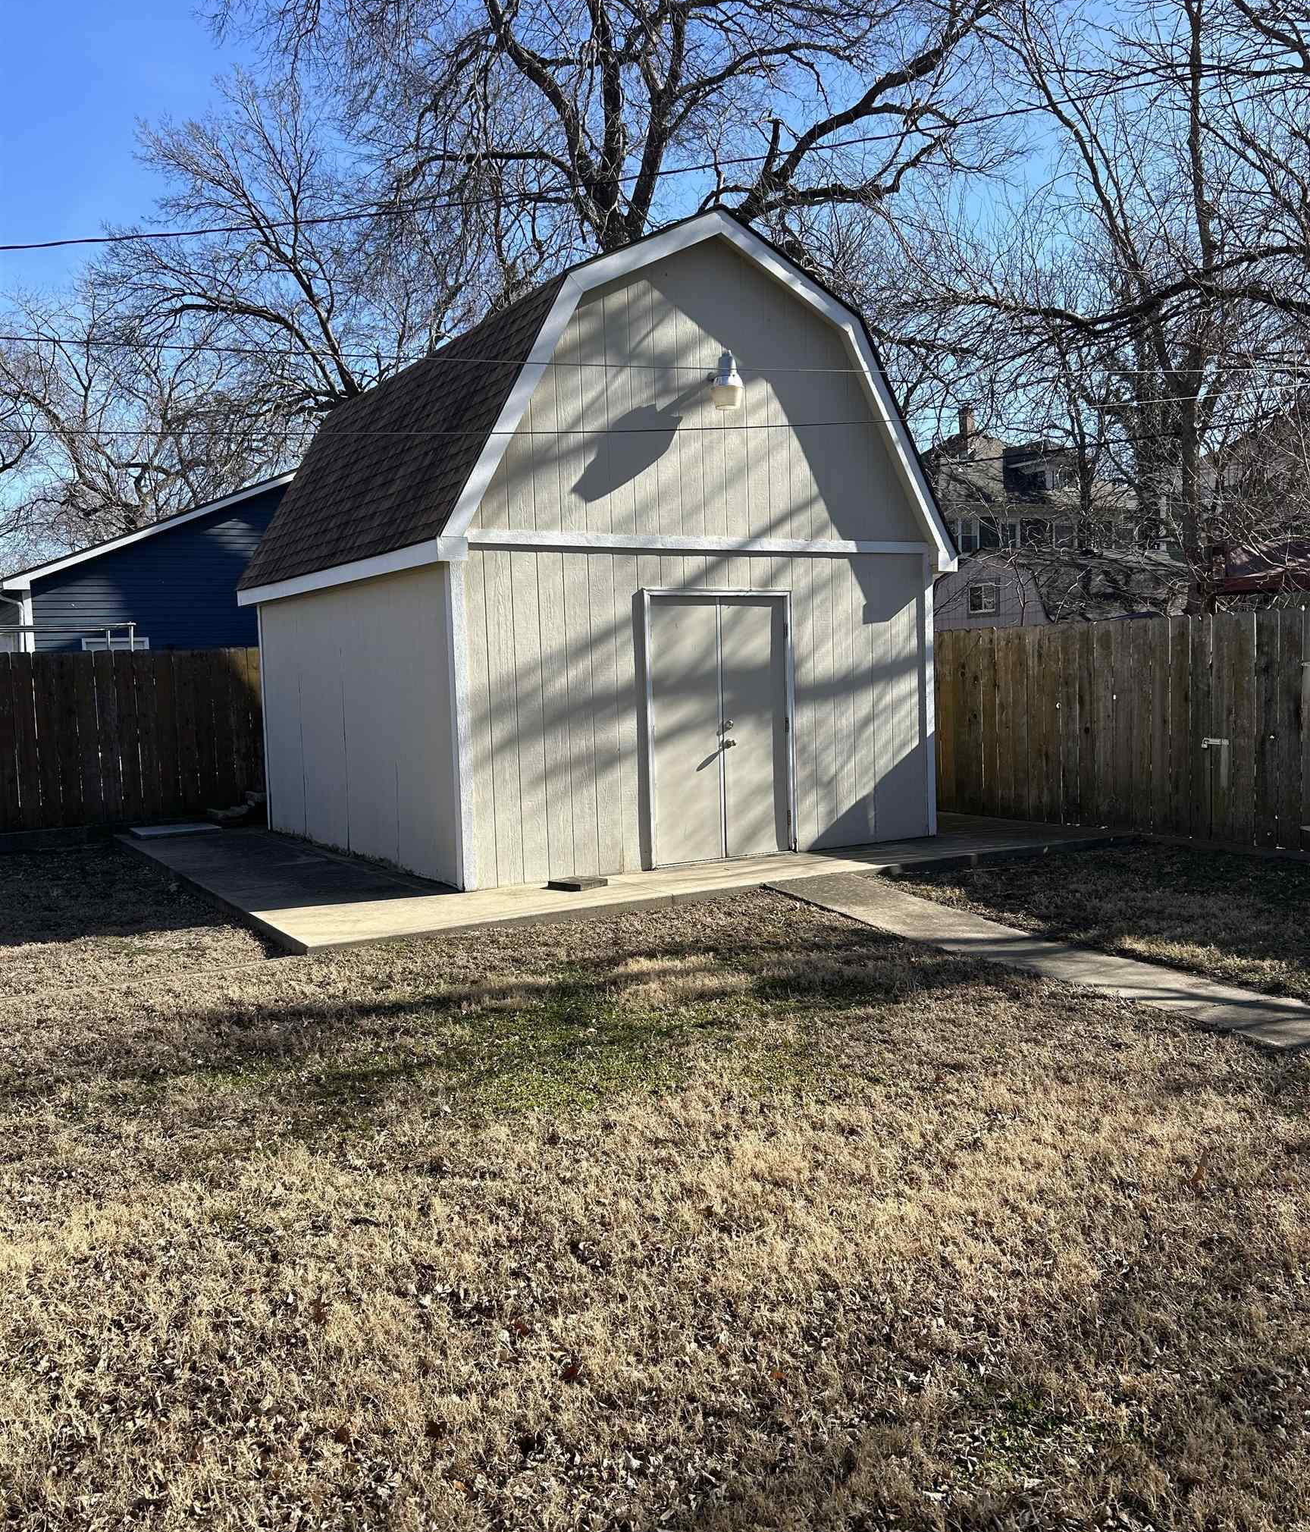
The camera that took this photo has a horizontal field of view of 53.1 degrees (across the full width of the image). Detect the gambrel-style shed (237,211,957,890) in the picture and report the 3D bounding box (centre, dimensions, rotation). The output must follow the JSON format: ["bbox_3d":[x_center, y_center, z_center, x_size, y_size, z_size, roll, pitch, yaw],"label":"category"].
[{"bbox_3d":[-0.801,-1.798,12.066,4.708,4.840,5.216,-4,5,-31],"label":"gambrel-style shed"}]

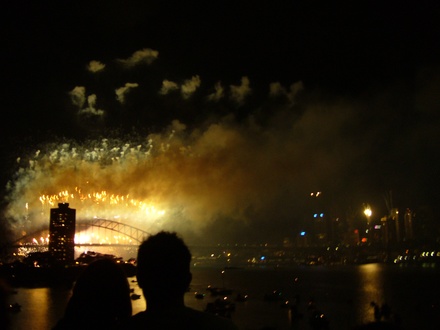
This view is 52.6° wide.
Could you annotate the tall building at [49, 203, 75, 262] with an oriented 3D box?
[{"bbox_3d":[-223.310,95.887,632.000,28.000,83.000,21.000,-4,-12,16],"label":"tall building"}]

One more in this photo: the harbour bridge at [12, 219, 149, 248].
[{"bbox_3d":[-399.789,220.308,1265.866,515.000,134.000,49.000,2,-12,-17],"label":"harbour bridge"}]

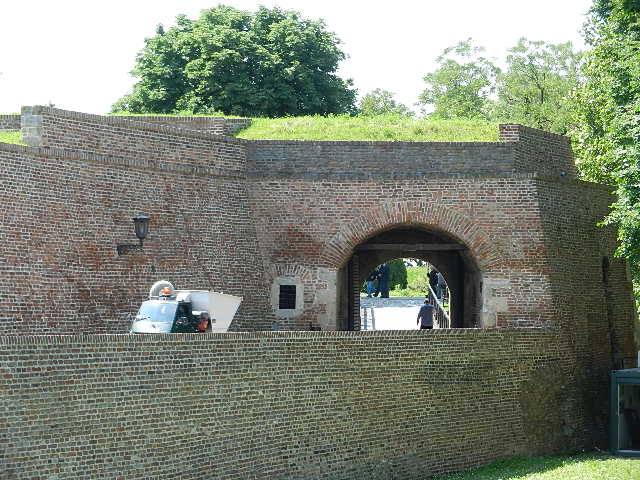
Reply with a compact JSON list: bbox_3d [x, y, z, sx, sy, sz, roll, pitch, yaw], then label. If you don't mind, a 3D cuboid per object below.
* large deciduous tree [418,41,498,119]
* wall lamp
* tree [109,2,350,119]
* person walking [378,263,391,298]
[{"bbox_3d":[7.632,-4.849,108.300,4.800,12.000,4.800,0,-2,0],"label":"large deciduous tree"},{"bbox_3d":[-4.520,-0.120,47.400,0.860,1.020,0.410,-1,-3,26],"label":"wall lamp"},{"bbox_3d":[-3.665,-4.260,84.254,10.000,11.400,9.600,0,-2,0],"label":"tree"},{"bbox_3d":[2.830,1.699,86.005,0.420,1.700,0.500,2,-3,-37],"label":"person walking"}]

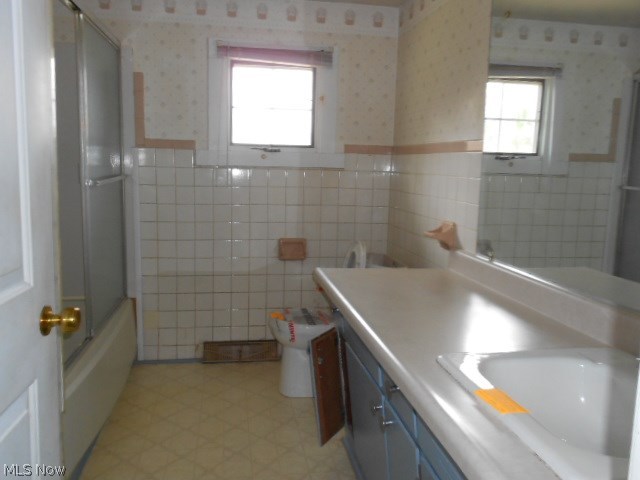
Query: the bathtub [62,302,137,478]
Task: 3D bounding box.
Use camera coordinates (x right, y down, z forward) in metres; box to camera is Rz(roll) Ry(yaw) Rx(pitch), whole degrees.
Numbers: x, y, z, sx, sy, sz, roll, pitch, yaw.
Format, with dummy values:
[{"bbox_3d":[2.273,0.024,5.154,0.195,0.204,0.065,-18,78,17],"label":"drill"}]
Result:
[{"bbox_3d":[-1.351,0.657,2.409,0.744,0.409,1.527,0,8,-10],"label":"bathtub"}]

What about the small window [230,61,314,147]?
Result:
[{"bbox_3d":[-0.280,-0.794,3.178,0.497,0.476,0.069,0,8,-10],"label":"small window"}]

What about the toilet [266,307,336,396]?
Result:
[{"bbox_3d":[0.093,0.427,2.980,0.758,0.788,0.414,0,8,-10],"label":"toilet"}]

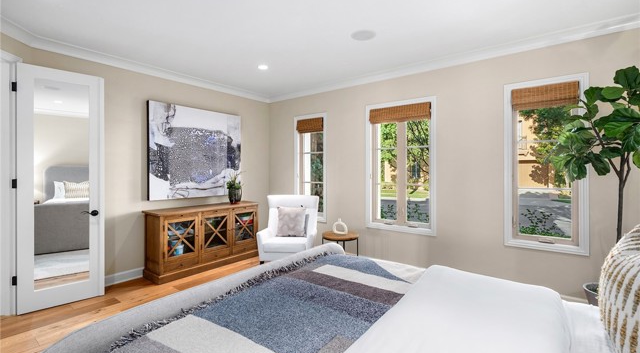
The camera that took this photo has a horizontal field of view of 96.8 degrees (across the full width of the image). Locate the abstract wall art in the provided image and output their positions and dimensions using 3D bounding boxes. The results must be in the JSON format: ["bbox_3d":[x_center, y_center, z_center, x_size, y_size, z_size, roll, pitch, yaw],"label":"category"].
[{"bbox_3d":[-1.807,-0.344,4.302,0.050,1.320,1.445,1,1,38],"label":"abstract wall art"}]

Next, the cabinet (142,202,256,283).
[{"bbox_3d":[-1.649,0.898,4.219,0.403,0.846,1.550,1,1,38],"label":"cabinet"}]

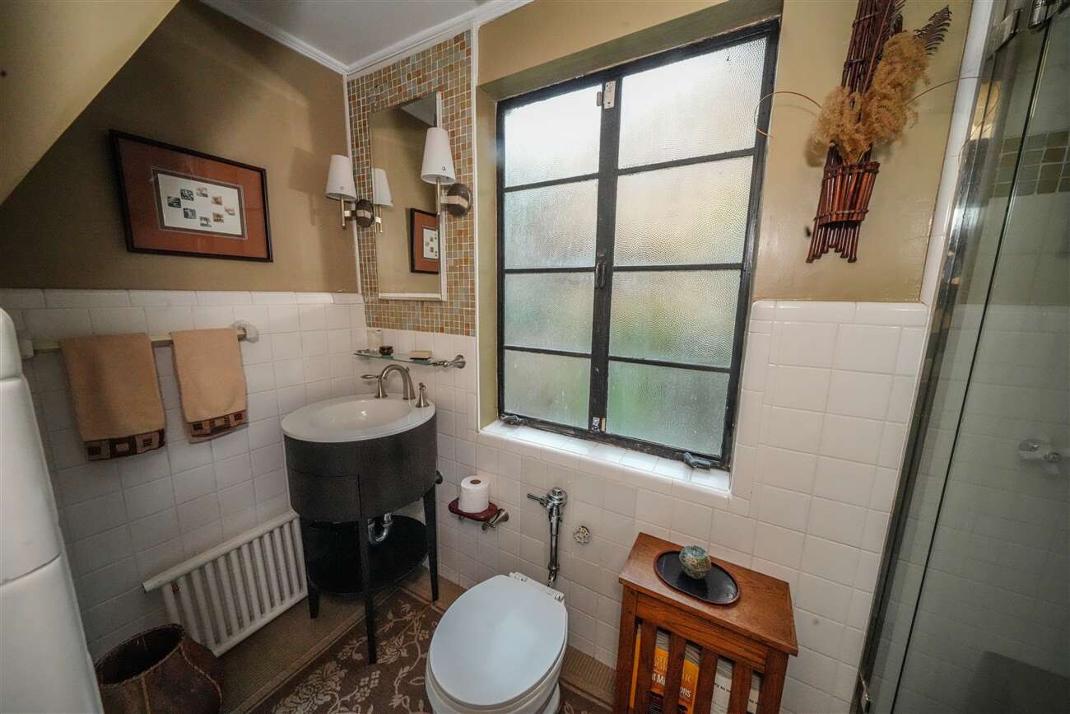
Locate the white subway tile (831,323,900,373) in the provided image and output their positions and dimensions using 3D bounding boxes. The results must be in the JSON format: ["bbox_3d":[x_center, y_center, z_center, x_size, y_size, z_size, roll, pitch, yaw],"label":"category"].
[{"bbox_3d":[0.768,-0.018,0.829,0.108,0.108,0.009,6,11,30],"label":"white subway tile"}]

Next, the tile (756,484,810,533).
[{"bbox_3d":[0.660,0.400,0.947,0.108,0.108,0.009,6,11,29],"label":"tile"}]

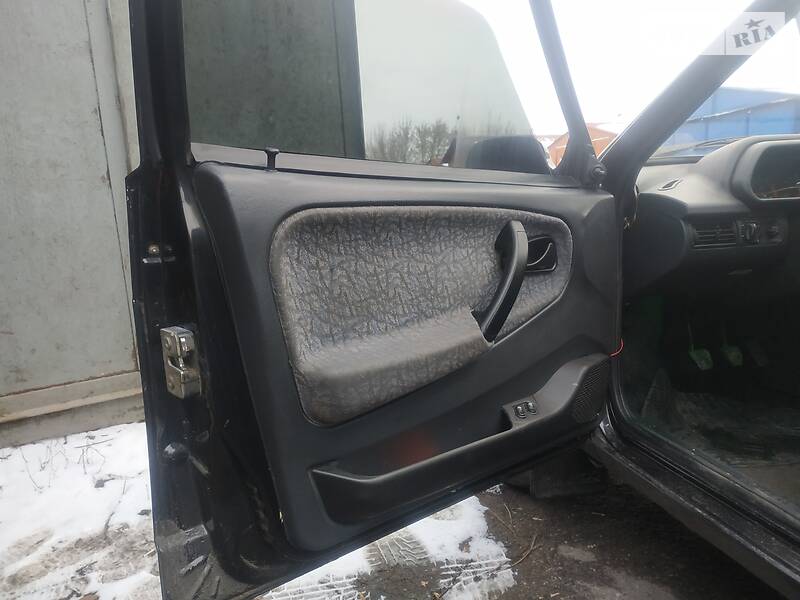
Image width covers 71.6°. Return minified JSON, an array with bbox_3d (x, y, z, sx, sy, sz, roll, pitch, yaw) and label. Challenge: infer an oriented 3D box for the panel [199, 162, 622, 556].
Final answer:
[{"bbox_3d":[0.142,0.054,0.925,0.850,0.577,0.110,-10,12,-33],"label":"panel"}]

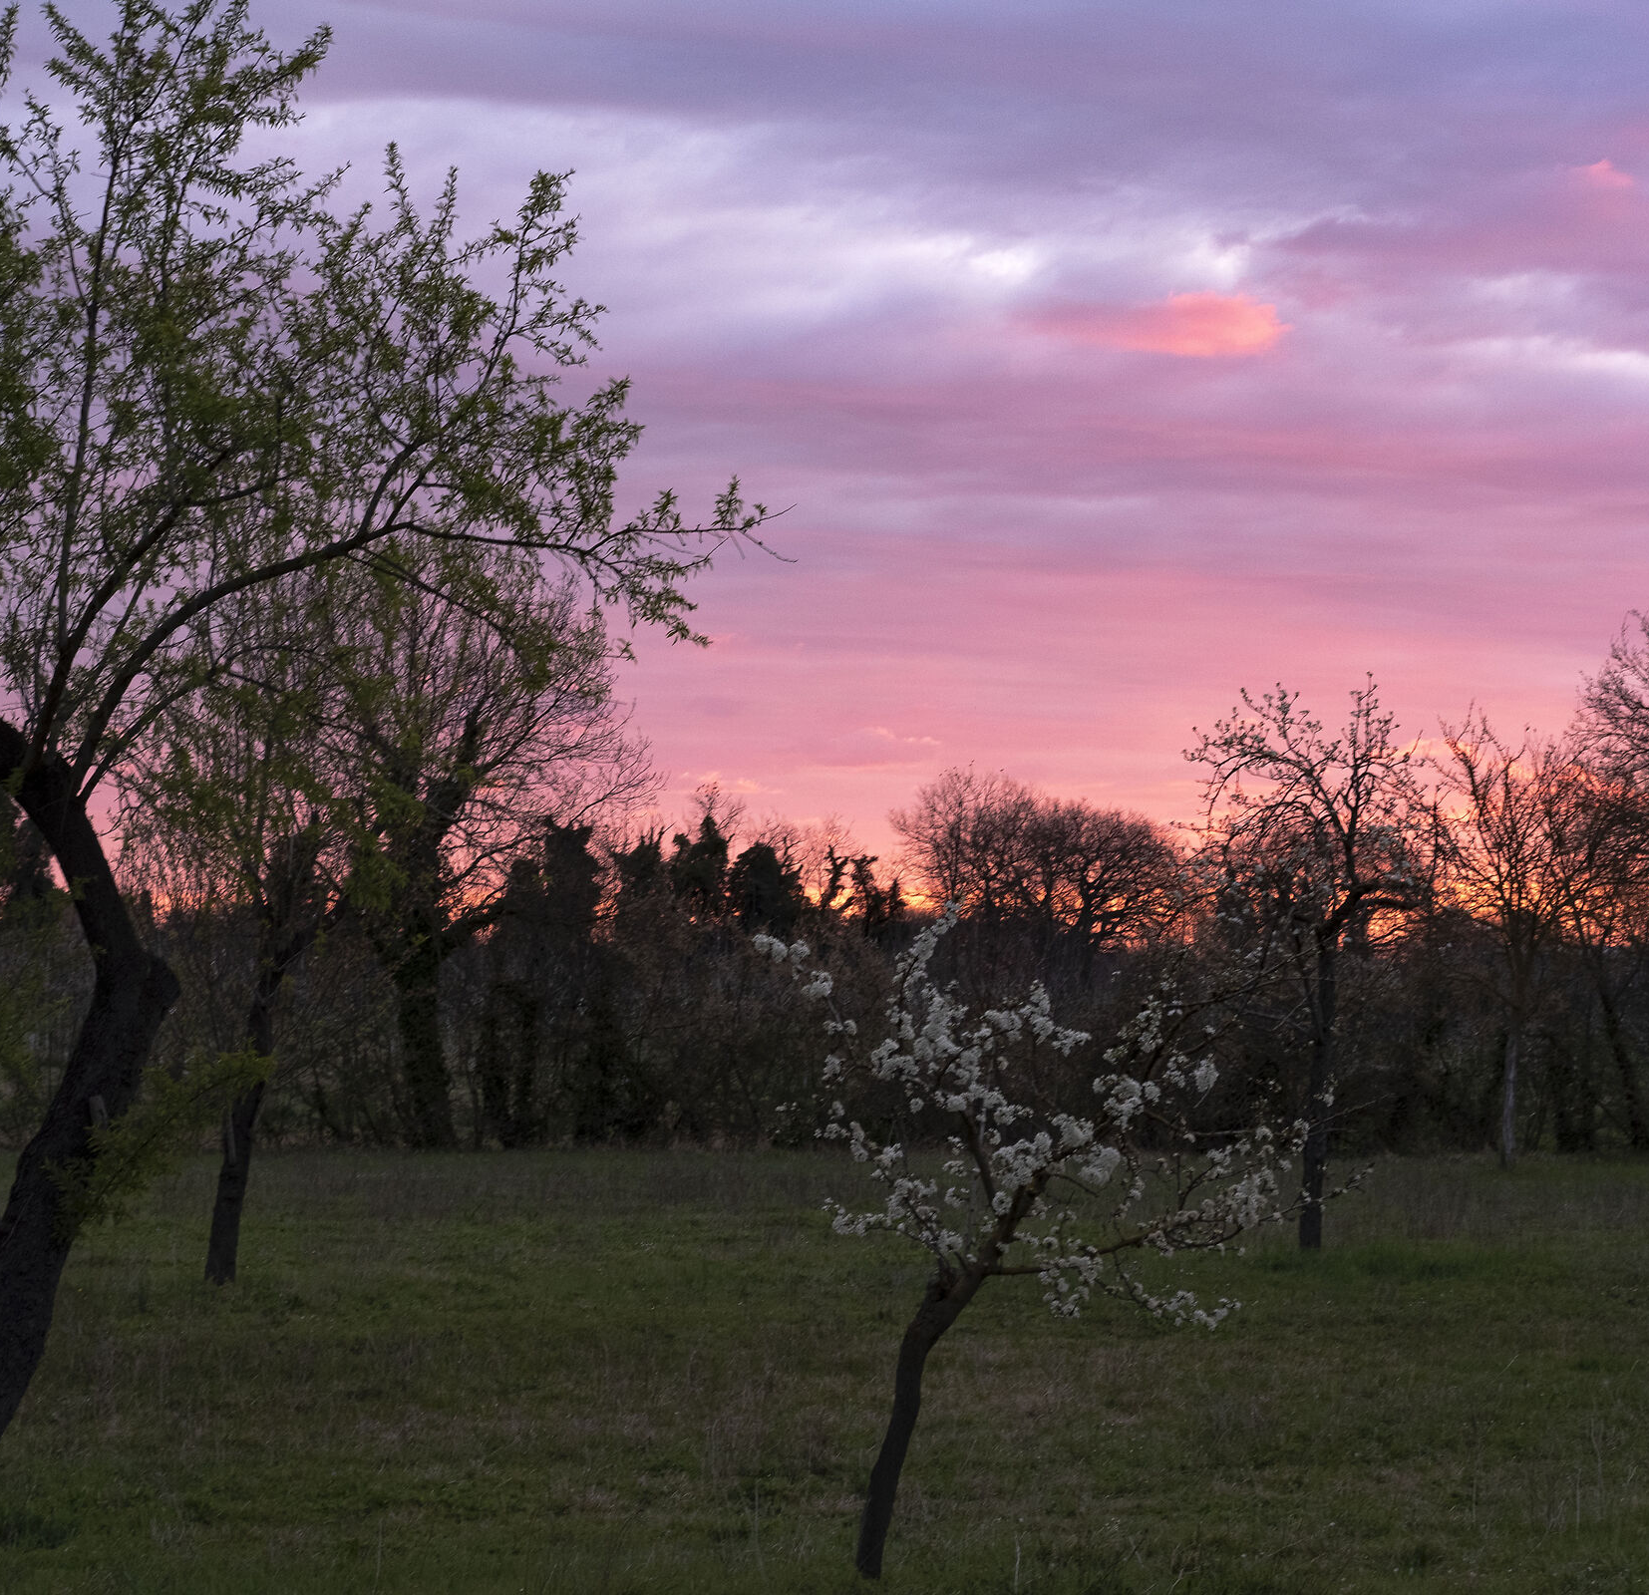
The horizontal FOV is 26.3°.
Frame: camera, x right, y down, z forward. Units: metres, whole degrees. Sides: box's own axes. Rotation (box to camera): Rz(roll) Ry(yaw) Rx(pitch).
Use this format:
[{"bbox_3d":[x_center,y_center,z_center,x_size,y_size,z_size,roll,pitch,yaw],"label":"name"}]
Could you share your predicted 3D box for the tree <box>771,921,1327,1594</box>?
[{"bbox_3d":[0.544,1.144,9.000,1.409,1.715,1.250,0,-3,0],"label":"tree"}]

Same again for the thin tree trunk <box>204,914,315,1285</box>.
[{"bbox_3d":[-2.757,1.475,17.200,0.539,1.817,0.400,0,-3,0],"label":"thin tree trunk"}]

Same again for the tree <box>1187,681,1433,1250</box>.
[{"bbox_3d":[2.663,0.922,19.300,1.342,3.115,1.300,0,-3,0],"label":"tree"}]

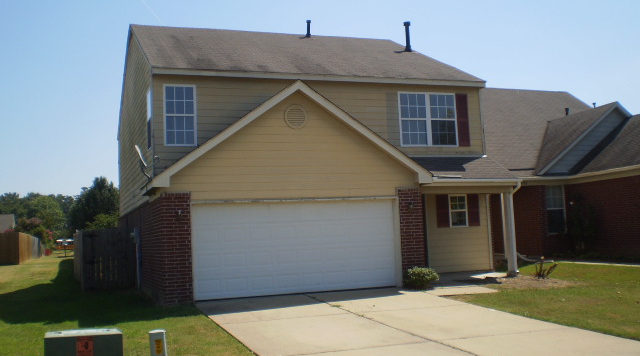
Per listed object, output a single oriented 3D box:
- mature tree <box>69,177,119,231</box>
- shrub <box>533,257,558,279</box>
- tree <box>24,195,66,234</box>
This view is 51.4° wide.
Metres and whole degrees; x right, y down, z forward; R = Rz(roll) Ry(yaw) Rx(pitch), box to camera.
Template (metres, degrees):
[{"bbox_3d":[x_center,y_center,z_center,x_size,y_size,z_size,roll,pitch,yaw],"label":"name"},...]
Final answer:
[{"bbox_3d":[-19.238,3.287,57.717,5.050,6.870,5.050,-1,-5,-20],"label":"mature tree"},{"bbox_3d":[5.549,2.197,16.381,0.640,0.550,0.580,-1,-5,-20],"label":"shrub"},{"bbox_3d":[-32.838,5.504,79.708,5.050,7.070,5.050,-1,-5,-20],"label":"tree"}]

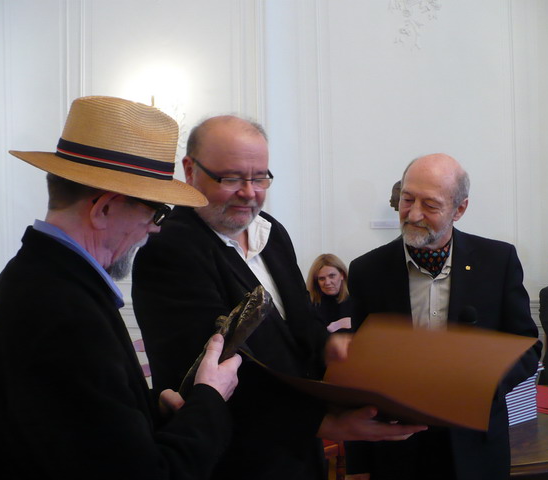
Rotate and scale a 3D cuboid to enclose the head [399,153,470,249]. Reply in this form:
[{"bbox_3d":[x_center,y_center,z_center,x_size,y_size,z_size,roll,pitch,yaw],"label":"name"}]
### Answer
[{"bbox_3d":[0.411,-0.101,1.740,0.170,0.250,0.210,9,19,32],"label":"head"}]

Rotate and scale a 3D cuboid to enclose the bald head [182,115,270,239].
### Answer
[{"bbox_3d":[-0.097,-0.132,1.400,0.175,0.255,0.215,0,22,-35],"label":"bald head"}]

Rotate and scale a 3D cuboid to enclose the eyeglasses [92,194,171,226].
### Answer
[{"bbox_3d":[-0.278,-0.053,1.265,0.143,0.045,0.140,13,-5,-21],"label":"eyeglasses"}]

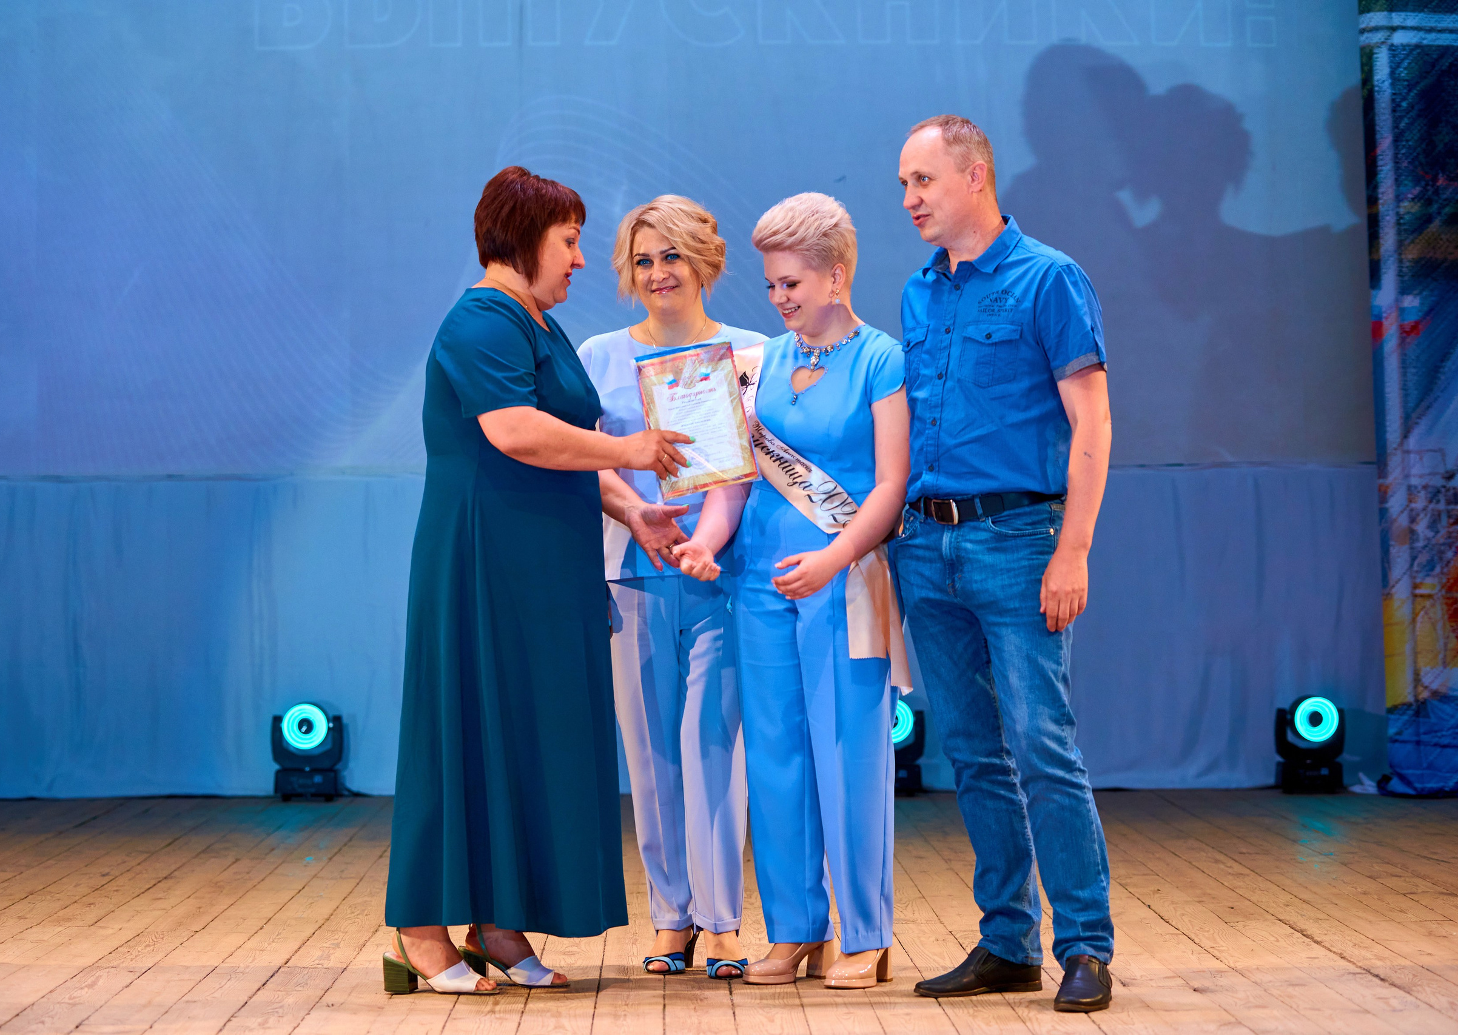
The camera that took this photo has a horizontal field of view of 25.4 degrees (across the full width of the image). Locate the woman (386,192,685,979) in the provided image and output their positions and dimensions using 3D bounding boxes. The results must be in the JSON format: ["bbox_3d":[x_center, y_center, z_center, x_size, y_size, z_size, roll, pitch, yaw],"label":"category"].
[{"bbox_3d":[-0.410,0.127,6.900,0.620,1.740,0.500,0,-1,13],"label":"woman"}]

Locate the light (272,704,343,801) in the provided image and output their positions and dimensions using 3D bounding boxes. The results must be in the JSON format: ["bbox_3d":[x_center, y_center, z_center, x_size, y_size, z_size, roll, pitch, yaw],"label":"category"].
[{"bbox_3d":[-1.579,0.873,12.132,0.270,0.370,0.240,0,-1,-3],"label":"light"}]

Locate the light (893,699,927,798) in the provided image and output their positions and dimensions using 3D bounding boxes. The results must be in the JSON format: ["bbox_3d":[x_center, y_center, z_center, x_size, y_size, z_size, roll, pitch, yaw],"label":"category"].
[{"bbox_3d":[0.610,0.867,12.192,0.270,0.370,0.240,0,-1,-3],"label":"light"}]

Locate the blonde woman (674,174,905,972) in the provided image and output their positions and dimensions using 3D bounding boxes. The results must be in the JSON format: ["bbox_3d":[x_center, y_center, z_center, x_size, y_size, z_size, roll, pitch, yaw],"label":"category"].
[{"bbox_3d":[0.136,0.151,6.909,0.480,1.690,0.410,-1,-1,28],"label":"blonde woman"}]

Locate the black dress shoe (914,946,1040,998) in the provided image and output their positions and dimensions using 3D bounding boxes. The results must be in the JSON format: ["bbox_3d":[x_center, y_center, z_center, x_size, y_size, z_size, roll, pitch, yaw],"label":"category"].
[{"bbox_3d":[0.524,0.941,6.786,0.285,0.105,0.105,0,-1,-19],"label":"black dress shoe"}]

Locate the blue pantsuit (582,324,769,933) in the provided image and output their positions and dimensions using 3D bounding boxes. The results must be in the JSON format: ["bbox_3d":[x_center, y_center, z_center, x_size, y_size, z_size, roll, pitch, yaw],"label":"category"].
[{"bbox_3d":[-0.129,0.248,7.128,0.430,1.355,0.300,0,-1,10],"label":"blue pantsuit"}]

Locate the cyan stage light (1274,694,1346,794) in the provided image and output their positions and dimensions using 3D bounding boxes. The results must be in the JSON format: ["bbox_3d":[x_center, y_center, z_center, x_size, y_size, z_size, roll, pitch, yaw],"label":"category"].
[{"bbox_3d":[2.214,0.864,12.332,0.270,0.370,0.240,0,-1,-3],"label":"cyan stage light"}]

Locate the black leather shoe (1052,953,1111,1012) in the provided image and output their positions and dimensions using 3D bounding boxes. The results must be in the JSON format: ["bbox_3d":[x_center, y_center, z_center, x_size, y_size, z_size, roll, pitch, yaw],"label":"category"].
[{"bbox_3d":[0.730,0.938,6.611,0.105,0.105,0.285,0,-1,13],"label":"black leather shoe"}]

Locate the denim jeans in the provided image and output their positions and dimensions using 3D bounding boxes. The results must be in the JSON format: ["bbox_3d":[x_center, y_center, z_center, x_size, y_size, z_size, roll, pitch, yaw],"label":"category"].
[{"bbox_3d":[0.573,0.440,6.736,0.440,0.965,0.340,-1,-1,29],"label":"denim jeans"}]

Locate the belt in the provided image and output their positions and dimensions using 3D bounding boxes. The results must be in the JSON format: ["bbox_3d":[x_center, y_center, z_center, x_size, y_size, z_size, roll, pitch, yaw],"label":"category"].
[{"bbox_3d":[0.527,-0.018,6.721,0.345,0.060,0.260,-1,-1,29],"label":"belt"}]

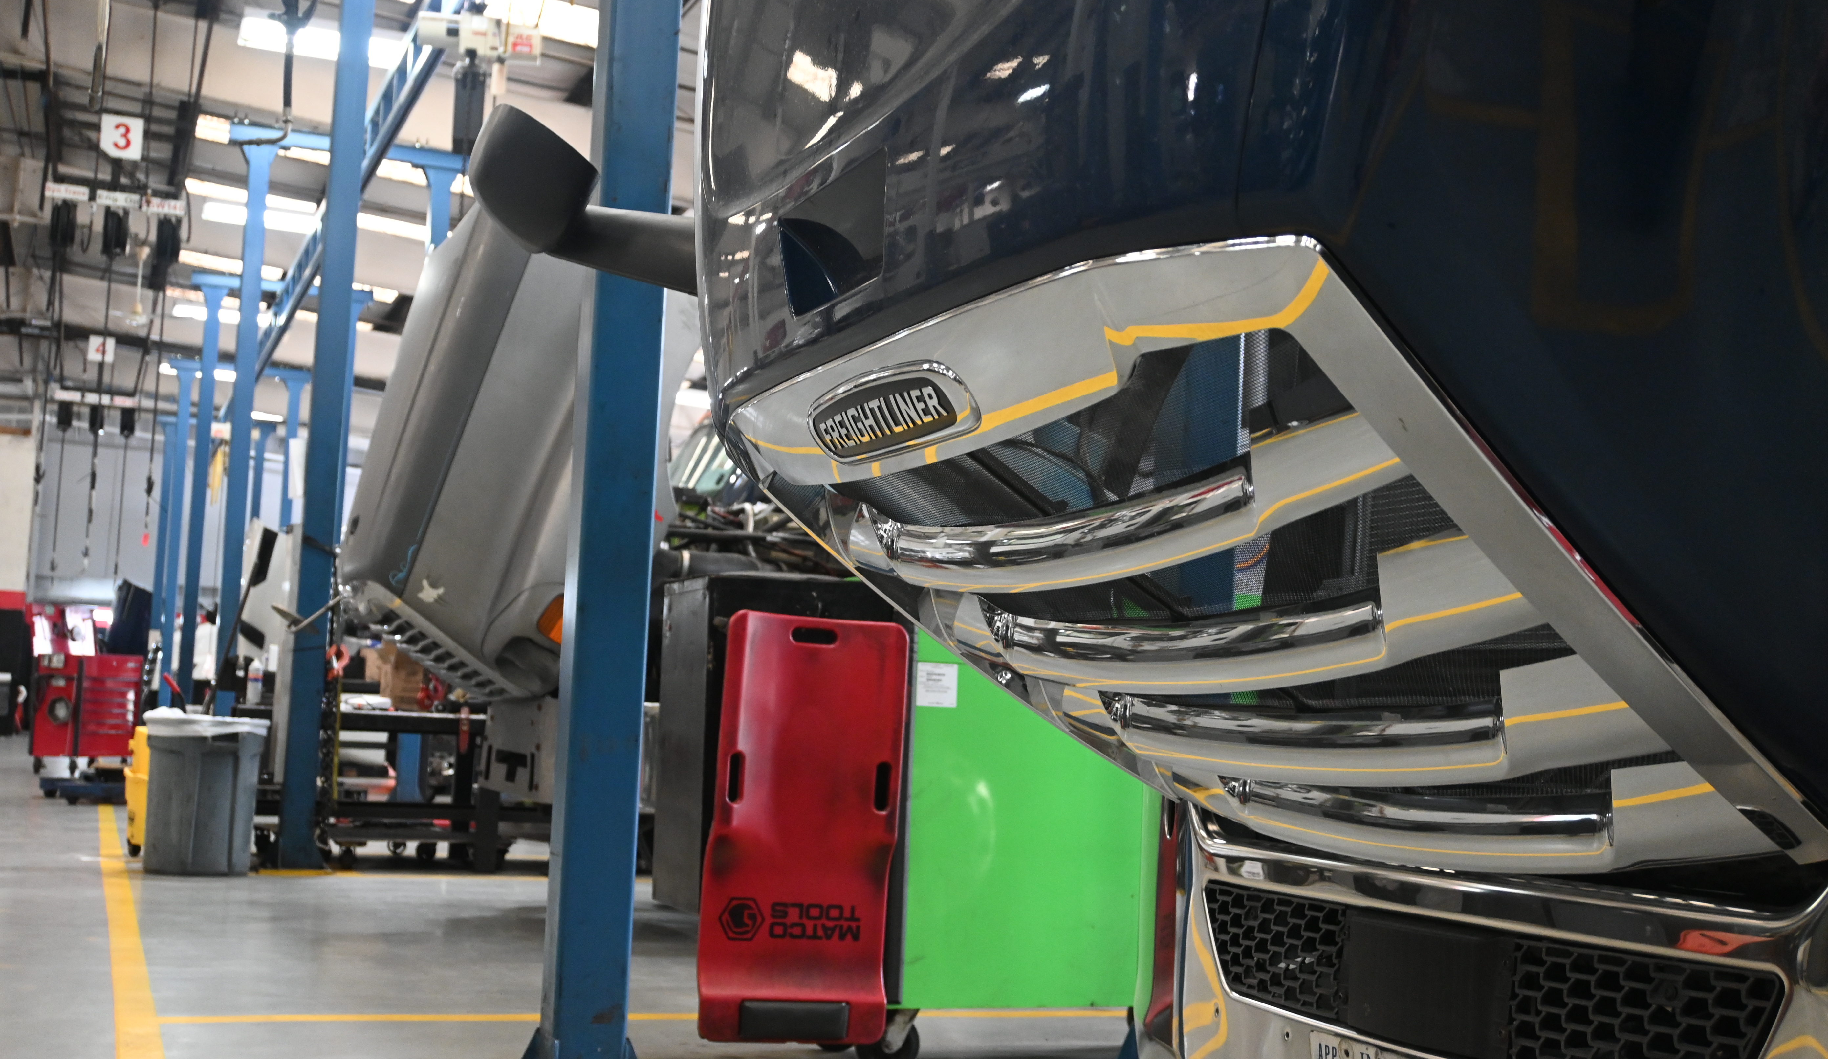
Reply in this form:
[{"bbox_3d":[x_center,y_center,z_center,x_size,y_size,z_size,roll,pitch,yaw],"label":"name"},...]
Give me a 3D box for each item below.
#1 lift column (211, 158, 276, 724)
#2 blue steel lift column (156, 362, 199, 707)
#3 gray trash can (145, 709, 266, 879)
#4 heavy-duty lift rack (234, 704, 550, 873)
[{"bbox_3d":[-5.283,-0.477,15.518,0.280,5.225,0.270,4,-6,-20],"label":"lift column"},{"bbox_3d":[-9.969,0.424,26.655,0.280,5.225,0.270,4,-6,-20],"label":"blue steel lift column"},{"bbox_3d":[-3.402,1.279,9.469,0.560,0.705,0.560,4,-6,-20],"label":"gray trash can"},{"bbox_3d":[-2.746,1.351,10.343,1.601,0.785,0.714,4,-6,-20],"label":"heavy-duty lift rack"}]

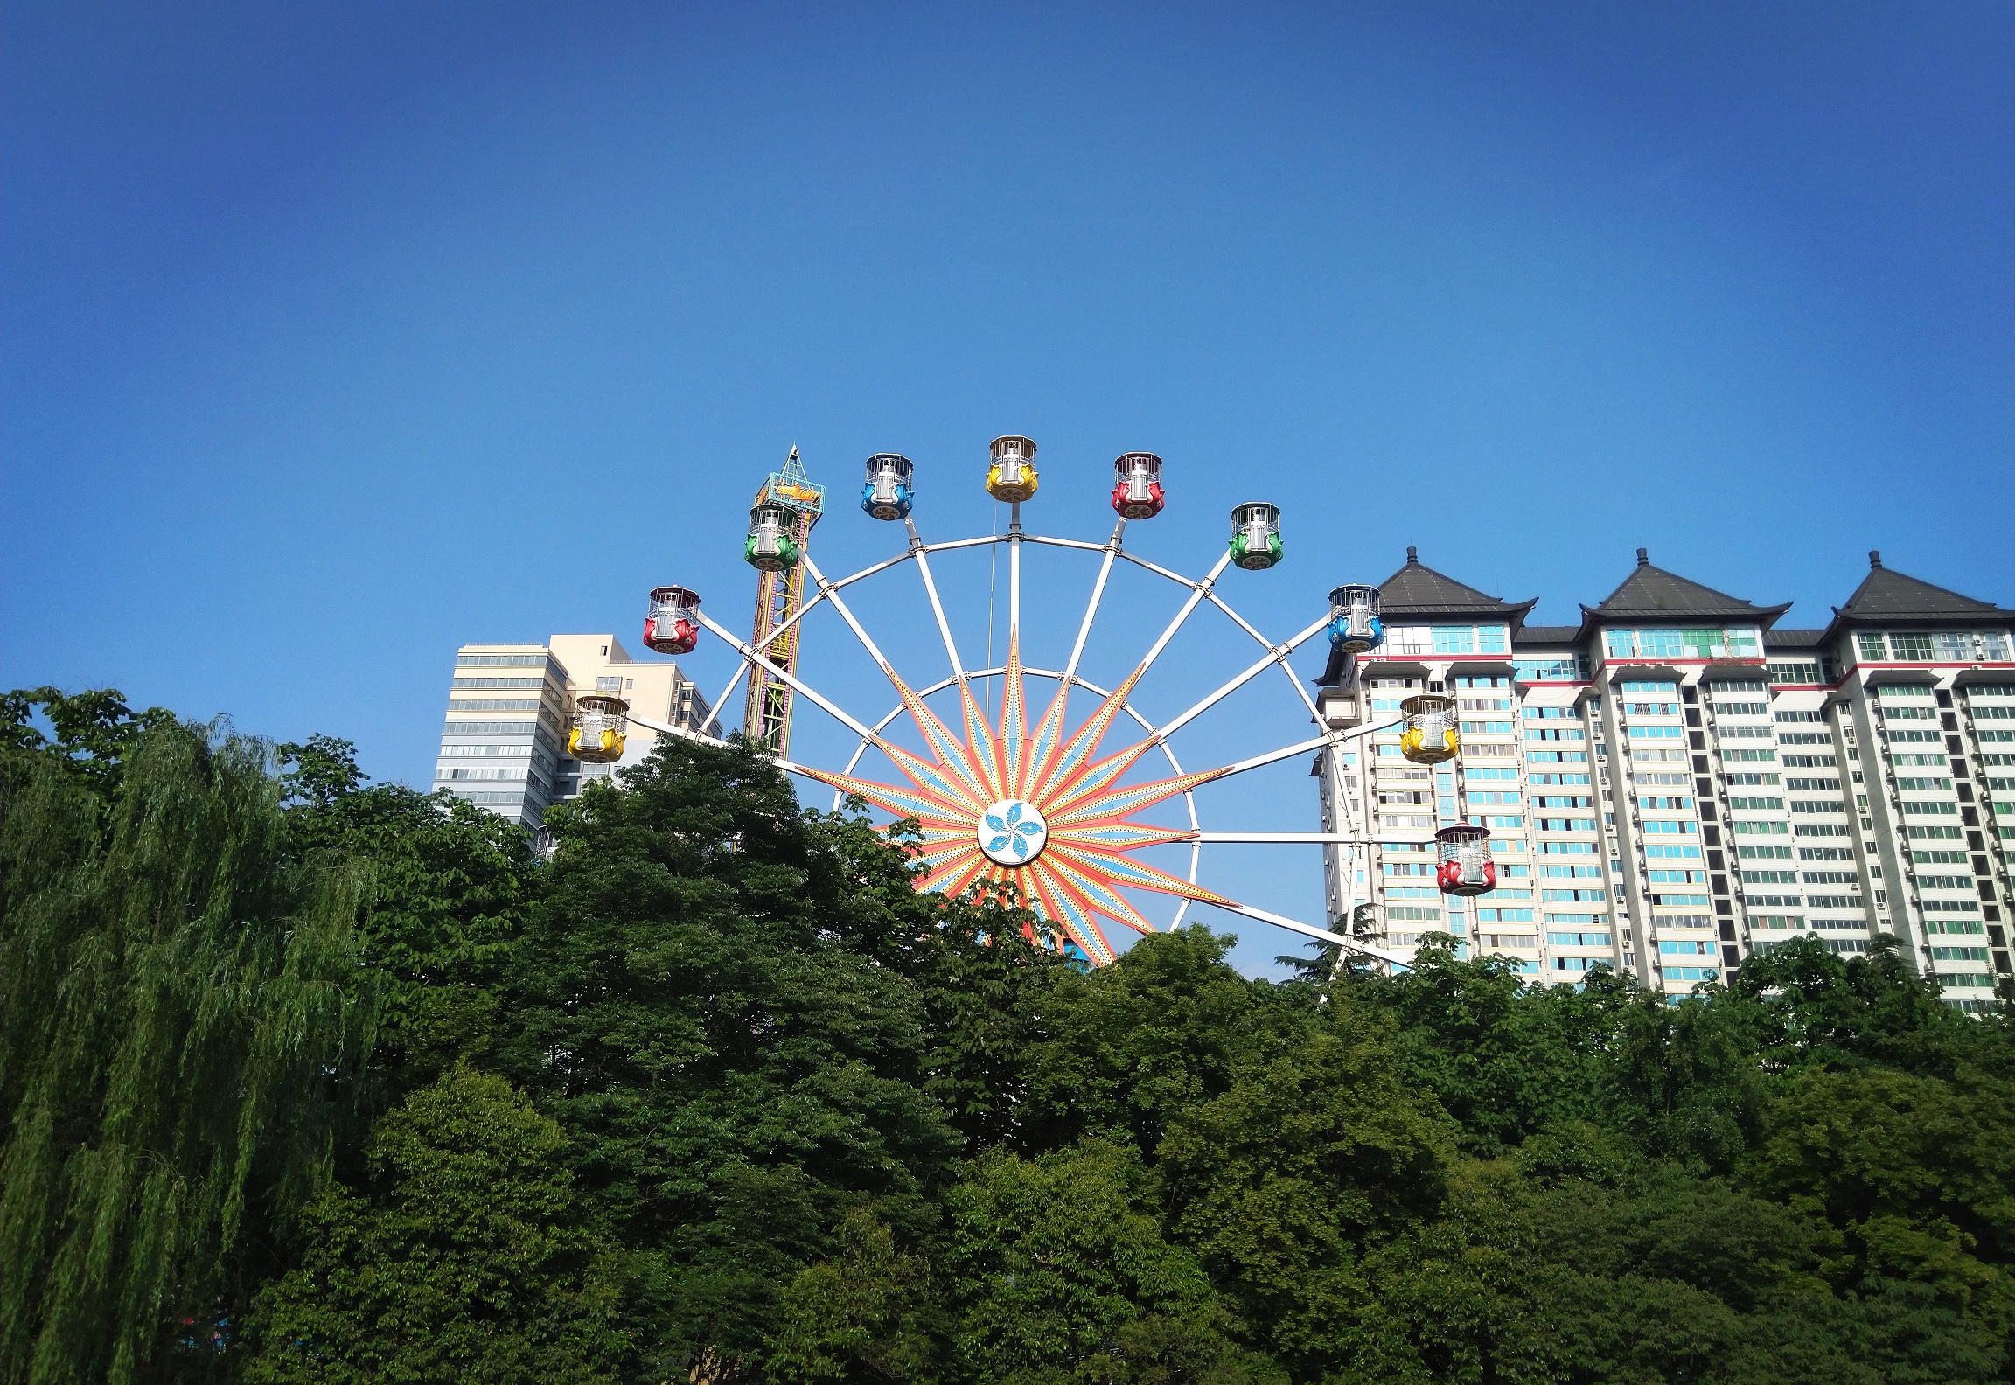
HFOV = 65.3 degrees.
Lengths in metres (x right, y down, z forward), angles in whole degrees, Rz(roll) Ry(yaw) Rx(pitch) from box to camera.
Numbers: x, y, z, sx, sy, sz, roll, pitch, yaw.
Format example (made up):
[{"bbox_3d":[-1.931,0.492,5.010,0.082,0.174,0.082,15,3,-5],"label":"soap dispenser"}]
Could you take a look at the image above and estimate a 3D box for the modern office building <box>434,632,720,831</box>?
[{"bbox_3d":[-60.720,39.321,213.098,27.448,97.628,36.660,0,-23,4],"label":"modern office building"}]

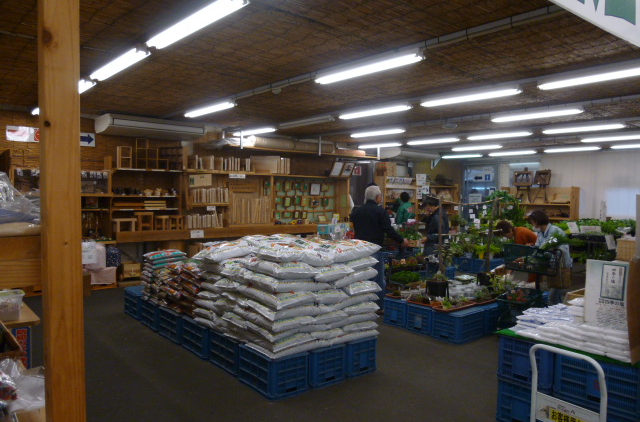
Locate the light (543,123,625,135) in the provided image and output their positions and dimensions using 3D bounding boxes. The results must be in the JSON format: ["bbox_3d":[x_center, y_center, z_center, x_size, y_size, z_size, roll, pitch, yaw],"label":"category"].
[{"bbox_3d":[4.159,-1.297,7.354,0.150,0.080,1.210,-1,3,-43],"label":"light"}]

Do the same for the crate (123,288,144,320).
[{"bbox_3d":[-2.185,1.162,5.851,0.368,0.305,0.525,-1,3,-41],"label":"crate"}]

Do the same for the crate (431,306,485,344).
[{"bbox_3d":[1.596,1.290,5.318,0.520,0.305,0.365,-1,2,-39],"label":"crate"}]

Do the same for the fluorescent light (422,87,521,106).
[{"bbox_3d":[1.584,-1.240,4.972,0.160,0.090,1.230,-2,3,-41],"label":"fluorescent light"}]

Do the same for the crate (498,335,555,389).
[{"bbox_3d":[1.528,0.988,3.213,0.365,0.305,0.520,3,4,45],"label":"crate"}]

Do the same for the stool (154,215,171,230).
[{"bbox_3d":[-2.675,0.204,7.850,0.210,0.235,0.190,-2,3,-41],"label":"stool"}]

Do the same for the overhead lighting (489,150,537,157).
[{"bbox_3d":[4.628,-1.409,11.208,0.160,0.090,1.230,-2,3,-41],"label":"overhead lighting"}]

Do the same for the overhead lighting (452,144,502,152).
[{"bbox_3d":[3.533,-1.442,10.479,0.165,0.085,1.230,-1,3,-44],"label":"overhead lighting"}]

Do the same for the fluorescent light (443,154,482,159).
[{"bbox_3d":[3.890,-1.488,12.637,0.150,0.080,1.210,-1,3,-43],"label":"fluorescent light"}]

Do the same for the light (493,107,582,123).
[{"bbox_3d":[2.858,-1.293,6.172,0.170,0.100,1.220,-1,3,-43],"label":"light"}]

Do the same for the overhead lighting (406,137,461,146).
[{"bbox_3d":[2.242,-1.420,9.305,0.165,0.085,1.230,-1,3,-44],"label":"overhead lighting"}]

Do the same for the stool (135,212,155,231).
[{"bbox_3d":[-2.937,0.179,7.752,0.265,0.315,0.230,-1,3,-43],"label":"stool"}]

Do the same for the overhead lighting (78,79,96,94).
[{"bbox_3d":[-2.705,-1.342,5.055,0.170,0.100,1.220,-1,3,-43],"label":"overhead lighting"}]

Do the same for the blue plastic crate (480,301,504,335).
[{"bbox_3d":[1.865,1.190,5.226,0.520,0.305,0.365,-2,3,-39],"label":"blue plastic crate"}]

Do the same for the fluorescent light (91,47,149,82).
[{"bbox_3d":[-1.802,-1.279,4.091,0.150,0.080,1.210,-1,3,-43],"label":"fluorescent light"}]

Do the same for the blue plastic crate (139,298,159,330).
[{"bbox_3d":[-1.798,1.168,5.363,0.366,0.305,0.523,-1,3,-41],"label":"blue plastic crate"}]

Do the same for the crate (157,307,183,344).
[{"bbox_3d":[-1.451,1.203,5.011,0.368,0.305,0.525,-1,3,-41],"label":"crate"}]

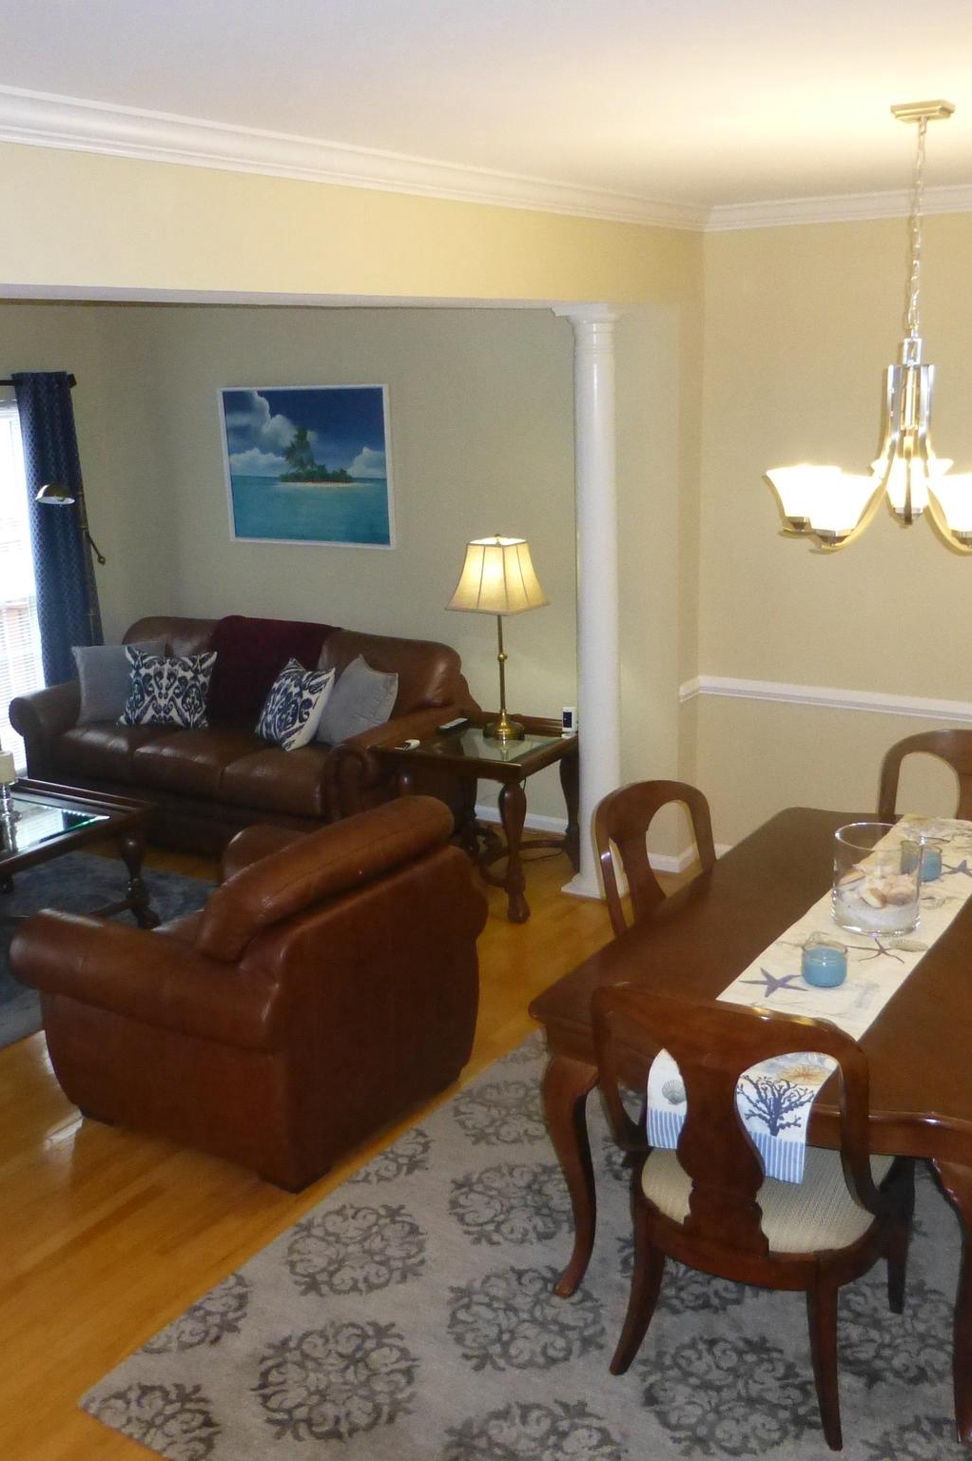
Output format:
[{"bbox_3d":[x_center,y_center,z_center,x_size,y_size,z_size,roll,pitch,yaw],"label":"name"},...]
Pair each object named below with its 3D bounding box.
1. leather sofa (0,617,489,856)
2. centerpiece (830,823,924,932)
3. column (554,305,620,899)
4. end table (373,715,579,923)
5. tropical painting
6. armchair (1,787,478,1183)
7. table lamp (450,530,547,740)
[{"bbox_3d":[-1.186,0.009,6.574,2.340,0.930,0.940,8,18,33],"label":"leather sofa"},{"bbox_3d":[0.993,0.374,3.426,0.219,0.222,0.219,8,18,33],"label":"centerpiece"},{"bbox_3d":[0.467,-0.475,5.433,0.270,2.360,0.270,8,18,33],"label":"column"},{"bbox_3d":[-0.003,0.333,5.768,0.690,0.655,0.660,7,18,28],"label":"end table"},{"bbox_3d":[-0.901,-1.299,6.674,1.085,0.772,0.035,8,18,33],"label":"tropical painting"},{"bbox_3d":[-0.701,0.704,4.096,1.020,0.880,1.020,8,18,33],"label":"armchair"},{"bbox_3d":[0.066,-0.390,5.713,0.295,0.850,0.295,8,18,33],"label":"table lamp"}]

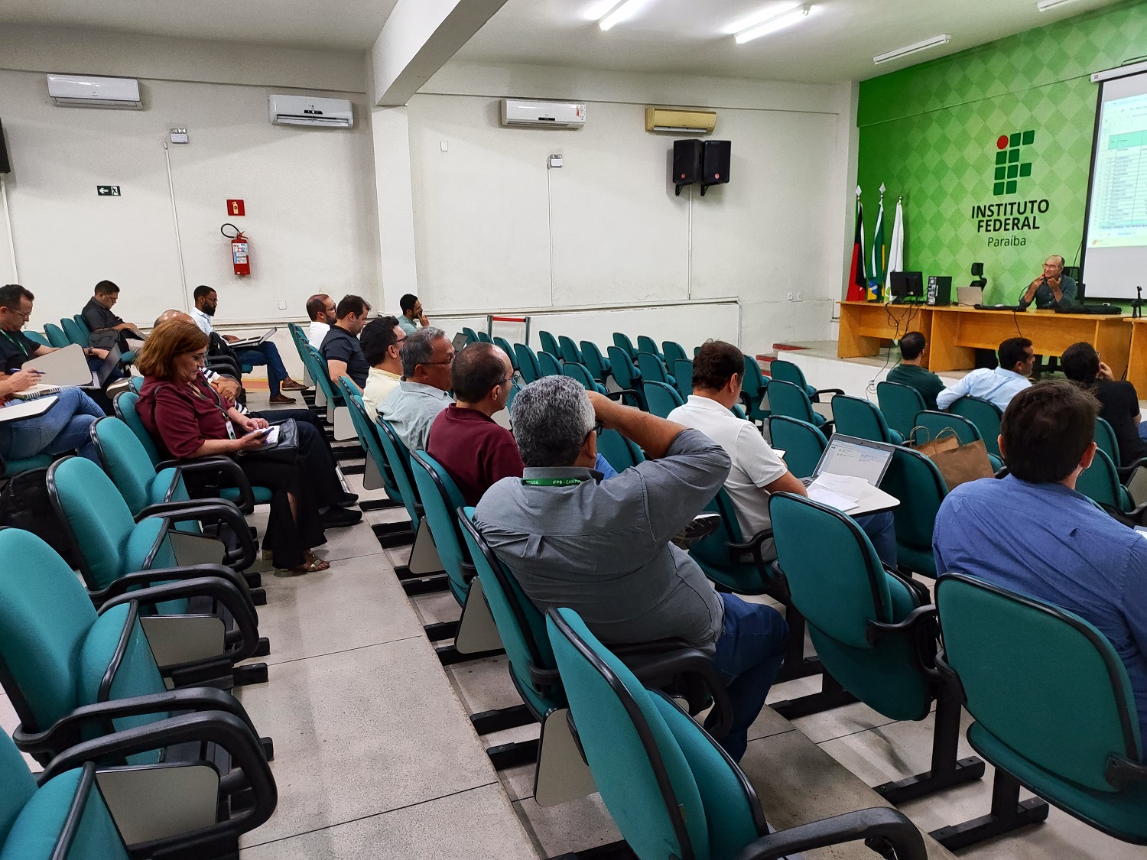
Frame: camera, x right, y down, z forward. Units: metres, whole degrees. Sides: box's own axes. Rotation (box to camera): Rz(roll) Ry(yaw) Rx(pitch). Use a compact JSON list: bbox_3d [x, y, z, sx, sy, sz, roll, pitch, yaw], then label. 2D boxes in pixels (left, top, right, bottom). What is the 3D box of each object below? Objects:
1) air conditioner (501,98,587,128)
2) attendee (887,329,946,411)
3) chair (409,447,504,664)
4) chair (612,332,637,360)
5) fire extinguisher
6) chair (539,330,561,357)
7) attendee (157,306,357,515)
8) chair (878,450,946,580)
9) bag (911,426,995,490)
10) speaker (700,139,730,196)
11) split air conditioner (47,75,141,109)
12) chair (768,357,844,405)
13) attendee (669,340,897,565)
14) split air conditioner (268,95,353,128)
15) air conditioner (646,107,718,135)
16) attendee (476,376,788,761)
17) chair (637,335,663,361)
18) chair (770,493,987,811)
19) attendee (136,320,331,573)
[{"bbox_3d":[-0.396,-4.192,10.557,1.100,0.305,0.220,-6,13,-22],"label":"air conditioner"},{"bbox_3d":[2.892,-0.149,6.203,0.880,1.280,0.560,-6,13,-22],"label":"attendee"},{"bbox_3d":[-0.228,0.512,2.847,0.570,0.860,0.660,-6,13,-22],"label":"chair"},{"bbox_3d":[0.869,-0.864,10.843,0.550,0.920,0.650,-6,13,-22],"label":"chair"},{"bbox_3d":[-4.288,-2.288,10.105,0.290,0.650,0.180,-6,13,-22],"label":"fire extinguisher"},{"bbox_3d":[-0.084,-0.813,10.290,0.550,0.870,0.620,-6,13,-21],"label":"chair"},{"bbox_3d":[-1.757,-0.063,4.423,1.000,1.240,0.580,-6,13,-22],"label":"attendee"},{"bbox_3d":[1.625,0.464,3.509,0.570,0.870,0.620,-6,13,-21],"label":"chair"},{"bbox_3d":[1.735,0.209,3.669,0.330,0.440,0.170,-6,13,-21],"label":"bag"},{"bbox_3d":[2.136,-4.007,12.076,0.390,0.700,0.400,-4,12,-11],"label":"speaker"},{"bbox_3d":[-5.609,-3.956,9.346,0.920,0.300,0.220,-6,13,-22],"label":"split air conditioner"},{"bbox_3d":[2.125,-0.207,7.329,0.540,0.841,0.610,-6,13,-22],"label":"chair"},{"bbox_3d":[0.832,0.308,3.248,0.800,1.330,0.600,-3,12,-10],"label":"attendee"},{"bbox_3d":[-3.320,-4.041,10.134,0.988,0.320,0.230,-6,13,-21],"label":"split air conditioner"},{"bbox_3d":[1.640,-4.703,12.112,1.080,0.320,0.240,-6,13,-22],"label":"air conditioner"},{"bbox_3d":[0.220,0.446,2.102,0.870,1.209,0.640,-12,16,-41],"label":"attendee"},{"bbox_3d":[1.104,-0.727,9.862,0.540,0.841,0.610,-6,13,-22],"label":"chair"},{"bbox_3d":[0.899,0.610,2.483,0.540,0.841,0.610,-6,13,-22],"label":"chair"},{"bbox_3d":[-1.586,0.091,3.741,0.760,1.220,0.520,-5,12,-17],"label":"attendee"}]

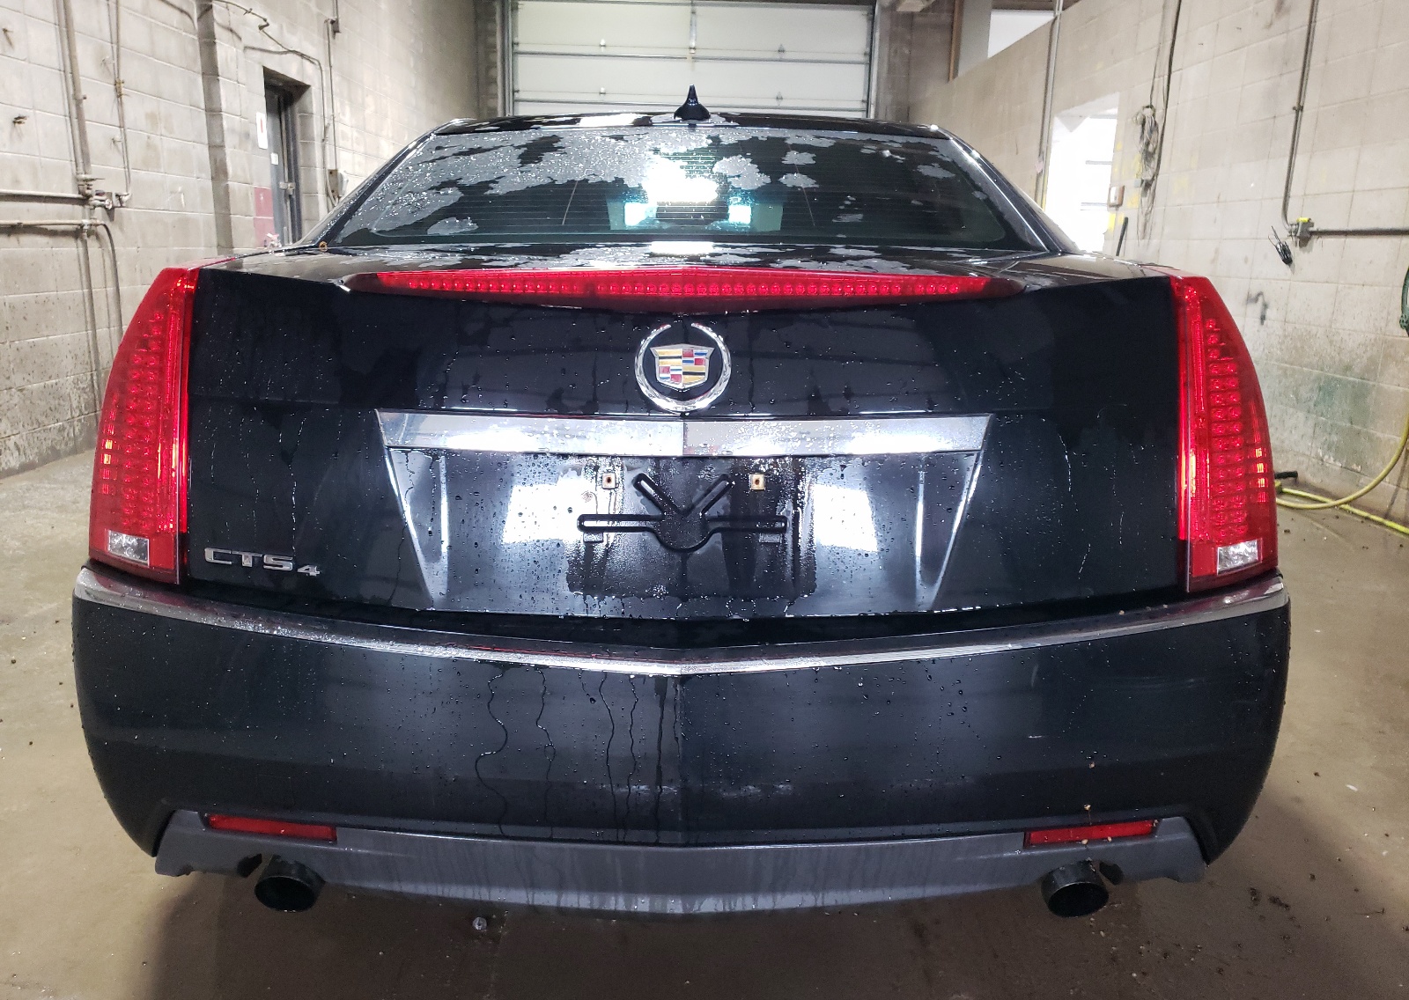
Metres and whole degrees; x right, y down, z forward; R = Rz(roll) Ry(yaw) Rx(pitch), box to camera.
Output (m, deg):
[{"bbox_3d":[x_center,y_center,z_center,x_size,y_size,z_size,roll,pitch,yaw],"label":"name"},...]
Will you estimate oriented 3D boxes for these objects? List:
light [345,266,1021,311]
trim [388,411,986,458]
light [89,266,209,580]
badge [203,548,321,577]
[{"bbox_3d":[-0.023,-0.252,1.244,0.790,0.052,0.090,0,14,-1],"label":"light"},{"bbox_3d":[-0.027,-0.079,1.245,0.725,0.048,0.055,0,14,-1],"label":"trim"},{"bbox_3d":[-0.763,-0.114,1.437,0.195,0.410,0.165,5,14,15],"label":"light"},{"bbox_3d":[-0.566,0.080,1.365,0.165,0.025,0.010,4,14,13],"label":"badge"}]

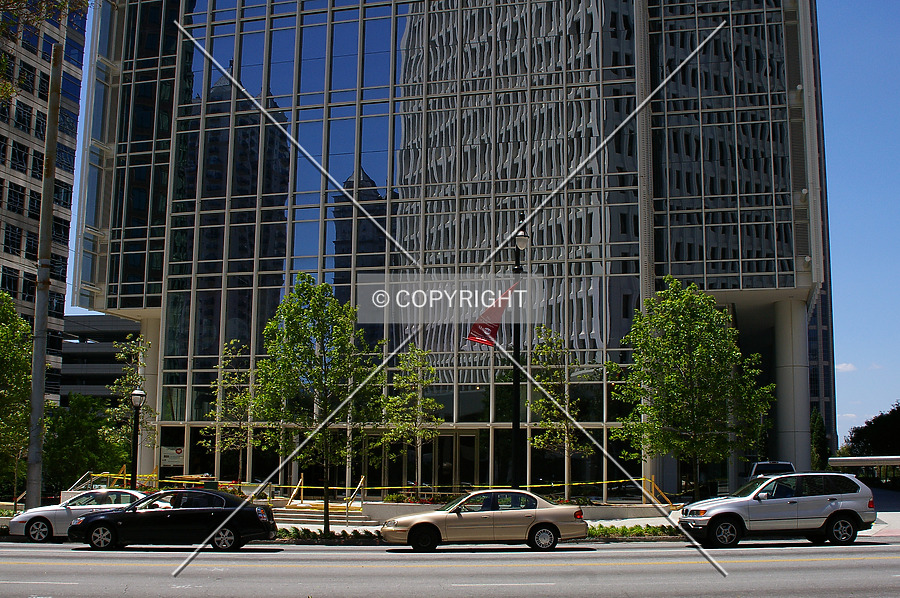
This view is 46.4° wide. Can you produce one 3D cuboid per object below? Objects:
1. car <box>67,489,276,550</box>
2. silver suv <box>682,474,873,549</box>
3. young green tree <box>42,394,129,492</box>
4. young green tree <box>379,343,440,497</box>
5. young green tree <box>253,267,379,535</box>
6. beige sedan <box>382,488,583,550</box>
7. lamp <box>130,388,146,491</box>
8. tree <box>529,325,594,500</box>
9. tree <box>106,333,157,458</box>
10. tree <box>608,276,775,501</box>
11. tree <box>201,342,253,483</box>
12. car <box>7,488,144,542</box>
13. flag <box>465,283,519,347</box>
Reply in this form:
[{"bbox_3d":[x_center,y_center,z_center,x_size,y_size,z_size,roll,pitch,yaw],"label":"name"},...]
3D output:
[{"bbox_3d":[-6.494,5.219,24.925,4.860,1.470,1.790,1,-10,-1],"label":"car"},{"bbox_3d":[8.135,5.290,26.235,4.670,1.710,1.870,1,-10,-1],"label":"silver suv"},{"bbox_3d":[-18.952,7.801,55.000,4.700,5.700,4.500,1,-10,0],"label":"young green tree"},{"bbox_3d":[-1.517,4.516,39.307,2.323,5.817,2.323,1,-10,0],"label":"young green tree"},{"bbox_3d":[-3.751,2.903,29.940,3.651,7.460,3.651,1,-10,0],"label":"young green tree"},{"bbox_3d":[0.759,5.146,24.500,4.840,1.420,1.760,1,-10,-2],"label":"beige sedan"},{"bbox_3d":[-8.723,4.422,29.300,0.420,4.000,0.420,1,-10,0],"label":"lamp"},{"bbox_3d":[4.112,4.139,38.676,2.434,6.467,2.434,1,-10,0],"label":"tree"},{"bbox_3d":[-11.583,4.178,38.000,2.200,5.700,2.200,1,-10,0],"label":"tree"},{"bbox_3d":[7.025,2.931,30.467,4.833,7.309,4.592,1,-10,0],"label":"tree"},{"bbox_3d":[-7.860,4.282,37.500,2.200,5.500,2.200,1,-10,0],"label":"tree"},{"bbox_3d":[-8.789,5.676,27.400,4.850,1.430,1.810,1,-10,-2],"label":"car"},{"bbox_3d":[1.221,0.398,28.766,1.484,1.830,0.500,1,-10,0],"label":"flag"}]

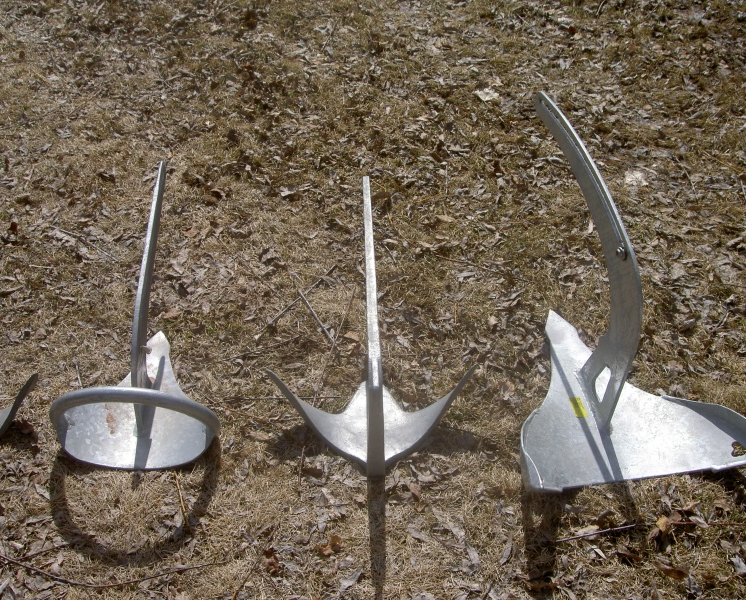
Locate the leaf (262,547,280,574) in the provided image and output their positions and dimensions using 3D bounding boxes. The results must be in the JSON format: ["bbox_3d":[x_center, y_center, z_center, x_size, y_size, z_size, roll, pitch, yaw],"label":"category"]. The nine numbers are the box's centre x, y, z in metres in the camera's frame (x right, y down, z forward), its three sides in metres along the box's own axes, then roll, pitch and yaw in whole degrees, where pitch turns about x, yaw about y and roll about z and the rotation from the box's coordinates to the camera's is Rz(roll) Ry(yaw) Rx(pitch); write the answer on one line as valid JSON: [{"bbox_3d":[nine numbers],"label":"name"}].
[{"bbox_3d":[-0.184,0.468,1.826,0.028,0.018,0.048,-12,43,-14],"label":"leaf"}]

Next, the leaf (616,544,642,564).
[{"bbox_3d":[0.461,0.459,1.836,0.045,0.018,0.022,31,50,30],"label":"leaf"}]

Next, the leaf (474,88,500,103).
[{"bbox_3d":[0.342,-0.617,3.069,0.072,0.025,0.055,17,44,19],"label":"leaf"}]

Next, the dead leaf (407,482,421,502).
[{"bbox_3d":[0.079,0.368,1.943,0.020,0.016,0.038,-8,42,-9],"label":"dead leaf"}]

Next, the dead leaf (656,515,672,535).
[{"bbox_3d":[0.531,0.411,1.860,0.026,0.020,0.029,-1,40,-1],"label":"dead leaf"}]

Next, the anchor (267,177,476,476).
[{"bbox_3d":[-0.002,0.031,2.115,0.405,0.295,0.630,-1,40,-2],"label":"anchor"}]

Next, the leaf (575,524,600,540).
[{"bbox_3d":[0.393,0.428,1.874,0.047,0.015,0.023,-15,43,-17],"label":"leaf"}]

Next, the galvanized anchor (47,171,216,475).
[{"bbox_3d":[-0.464,0.006,2.139,0.325,0.300,0.660,-2,40,-2],"label":"galvanized anchor"}]

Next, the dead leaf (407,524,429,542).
[{"bbox_3d":[0.083,0.425,1.851,0.040,0.014,0.018,30,48,31],"label":"dead leaf"}]

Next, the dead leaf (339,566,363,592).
[{"bbox_3d":[-0.037,0.488,1.775,0.022,0.015,0.049,26,46,27],"label":"dead leaf"}]

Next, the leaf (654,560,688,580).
[{"bbox_3d":[0.524,0.476,1.790,0.049,0.018,0.022,17,43,19],"label":"leaf"}]

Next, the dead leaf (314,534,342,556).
[{"bbox_3d":[-0.082,0.441,1.828,0.045,0.022,0.036,-17,43,-19],"label":"dead leaf"}]

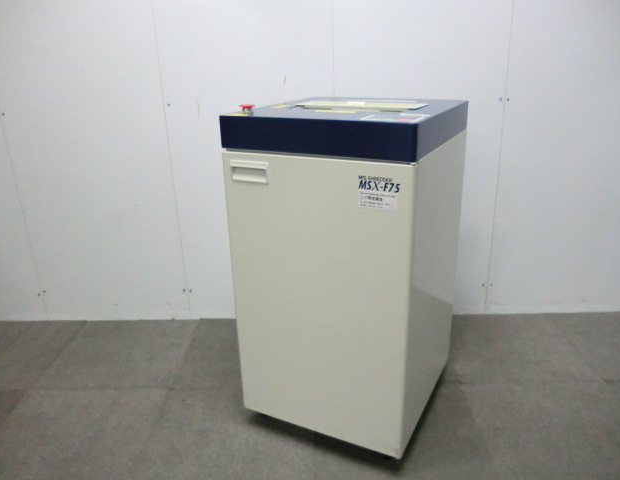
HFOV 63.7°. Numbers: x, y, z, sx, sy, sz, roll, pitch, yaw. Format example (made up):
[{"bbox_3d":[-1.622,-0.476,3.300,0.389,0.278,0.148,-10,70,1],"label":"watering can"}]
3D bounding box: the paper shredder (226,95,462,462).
[{"bbox_3d":[0.136,0.070,1.565,0.520,0.957,0.548,9,23,26],"label":"paper shredder"}]

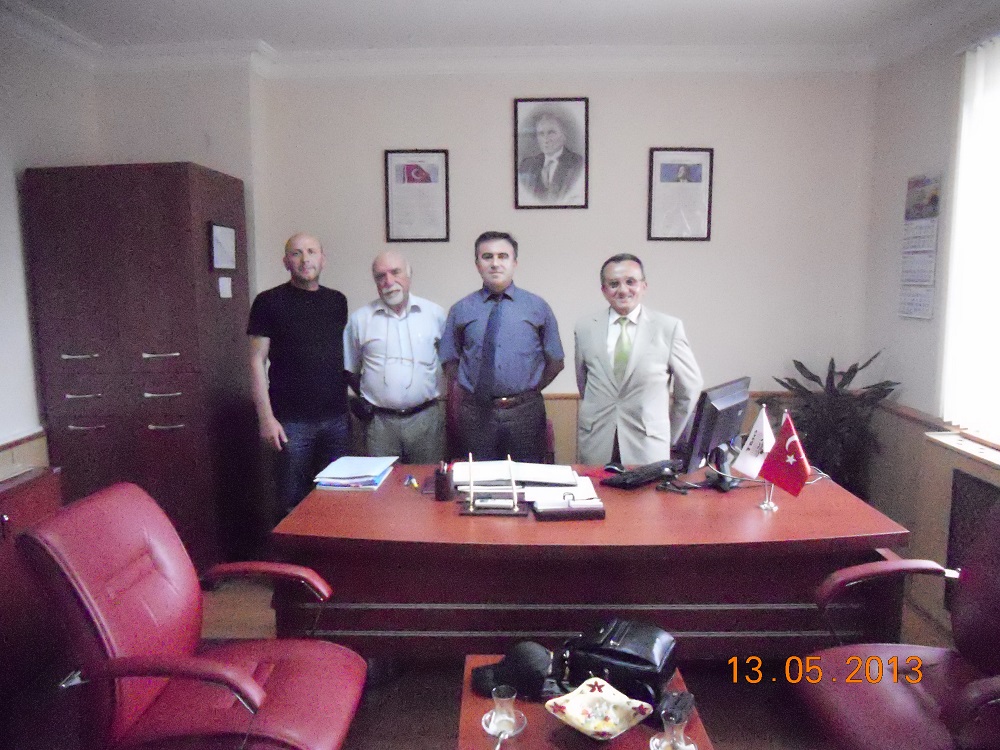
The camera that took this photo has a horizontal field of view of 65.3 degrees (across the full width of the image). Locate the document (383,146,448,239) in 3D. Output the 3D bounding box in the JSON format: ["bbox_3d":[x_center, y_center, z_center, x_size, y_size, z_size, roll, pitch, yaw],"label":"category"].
[{"bbox_3d":[-0.455,-0.976,4.251,0.350,0.491,0.025,0,9,2],"label":"document"}]

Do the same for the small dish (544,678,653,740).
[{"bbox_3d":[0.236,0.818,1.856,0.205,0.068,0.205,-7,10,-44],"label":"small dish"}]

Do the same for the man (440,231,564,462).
[{"bbox_3d":[0.011,0.240,3.509,0.551,1.745,0.340,0,7,1],"label":"man"}]

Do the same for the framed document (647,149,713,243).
[{"bbox_3d":[1.052,-1.047,4.528,0.369,0.530,0.030,0,7,1],"label":"framed document"}]

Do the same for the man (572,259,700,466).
[{"bbox_3d":[0.607,0.289,3.514,0.571,1.645,0.340,2,9,14],"label":"man"}]

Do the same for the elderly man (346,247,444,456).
[{"bbox_3d":[-0.464,0.275,3.569,0.481,1.661,0.350,-1,7,-4],"label":"elderly man"}]

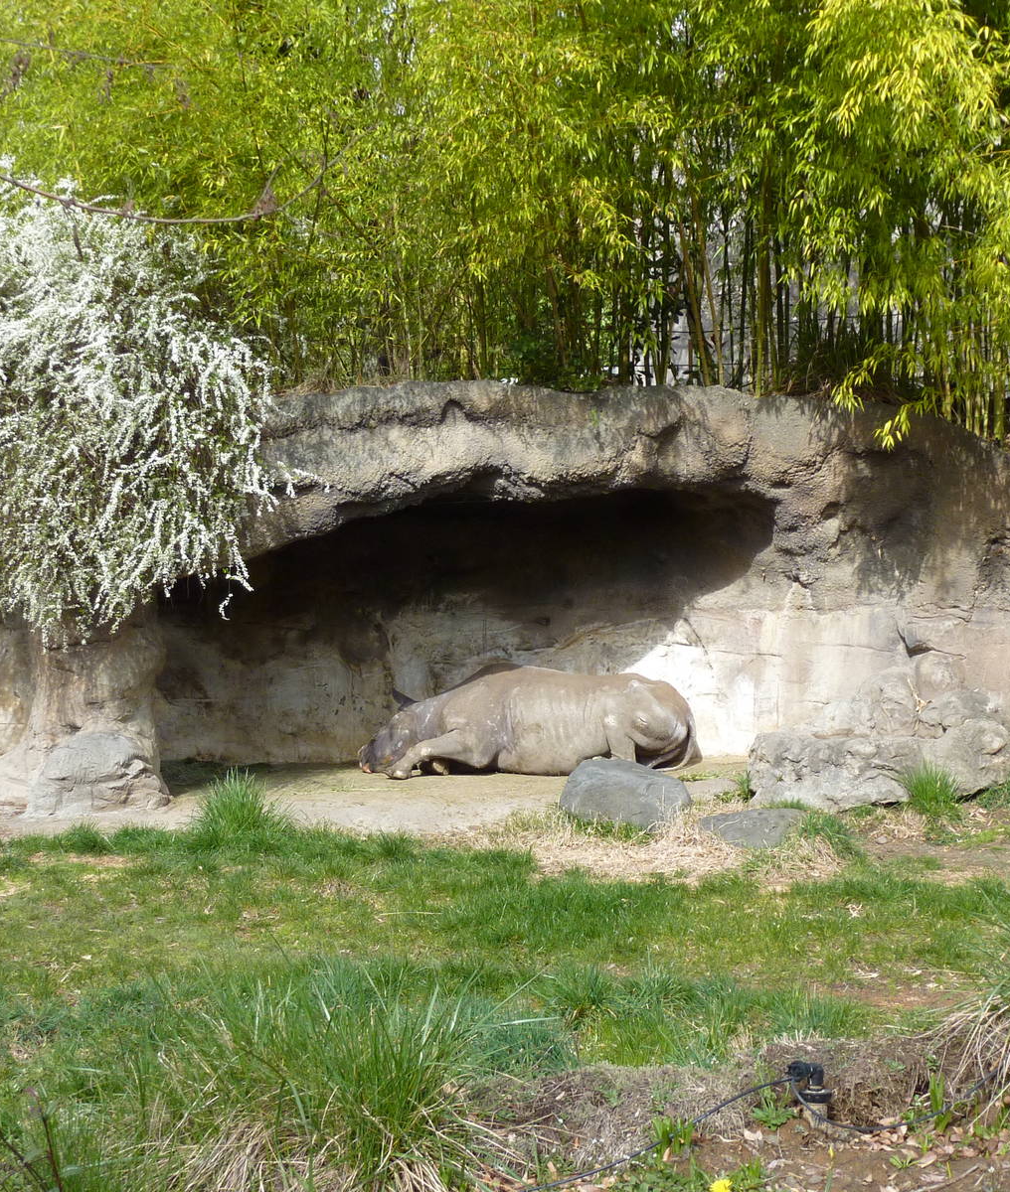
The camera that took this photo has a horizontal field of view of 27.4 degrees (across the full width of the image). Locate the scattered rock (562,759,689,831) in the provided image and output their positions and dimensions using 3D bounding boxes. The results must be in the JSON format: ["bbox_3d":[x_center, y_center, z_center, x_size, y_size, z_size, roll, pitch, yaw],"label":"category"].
[{"bbox_3d":[0.850,1.381,14.500,0.900,0.470,0.630,0,1,9],"label":"scattered rock"}]

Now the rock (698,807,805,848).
[{"bbox_3d":[1.658,1.566,13.900,0.710,0.250,0.460,0,1,0],"label":"rock"}]

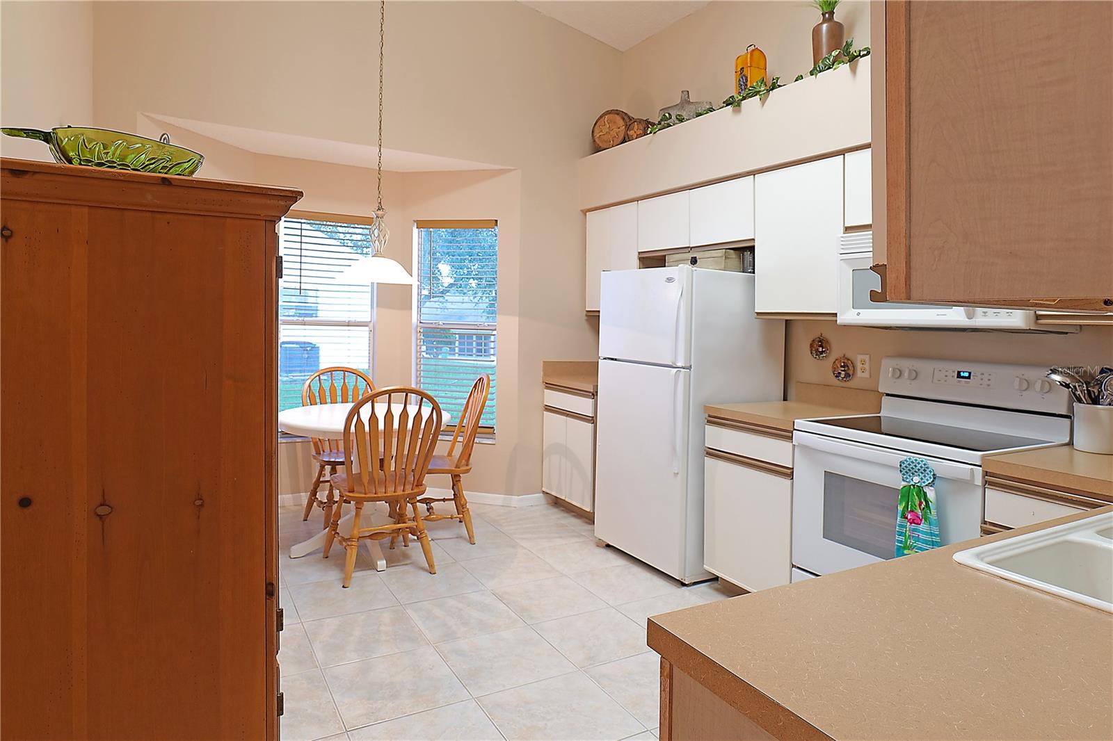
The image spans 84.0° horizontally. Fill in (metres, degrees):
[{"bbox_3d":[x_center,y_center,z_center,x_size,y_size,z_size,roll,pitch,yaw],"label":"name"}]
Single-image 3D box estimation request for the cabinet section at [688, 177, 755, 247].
[{"bbox_3d":[1.073,-0.896,3.602,0.295,0.338,0.501,0,4,-30],"label":"cabinet section"}]

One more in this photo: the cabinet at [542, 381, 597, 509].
[{"bbox_3d":[0.380,0.523,4.439,0.680,0.824,0.607,-2,6,-32],"label":"cabinet"}]

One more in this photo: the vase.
[{"bbox_3d":[1.334,-1.598,3.059,0.170,0.350,0.170,-2,6,-32],"label":"vase"}]

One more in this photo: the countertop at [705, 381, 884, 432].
[{"bbox_3d":[1.189,0.165,3.104,0.690,0.155,0.509,-2,6,-32],"label":"countertop"}]

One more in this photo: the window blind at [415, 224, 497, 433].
[{"bbox_3d":[-0.724,-0.306,4.443,0.634,1.536,0.090,2,5,13],"label":"window blind"}]

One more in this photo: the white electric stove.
[{"bbox_3d":[1.498,0.571,2.585,0.690,1.198,0.765,-2,6,-32],"label":"white electric stove"}]

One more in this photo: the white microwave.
[{"bbox_3d":[1.656,-0.388,2.588,0.410,0.408,0.762,-2,6,-32],"label":"white microwave"}]

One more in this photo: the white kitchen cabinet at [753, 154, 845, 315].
[{"bbox_3d":[1.332,-0.649,3.163,0.343,0.729,0.514,-2,6,-32],"label":"white kitchen cabinet"}]

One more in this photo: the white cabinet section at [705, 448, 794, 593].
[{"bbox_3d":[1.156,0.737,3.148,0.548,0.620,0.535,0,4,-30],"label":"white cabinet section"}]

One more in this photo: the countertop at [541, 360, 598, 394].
[{"bbox_3d":[0.386,0.036,4.388,0.700,0.155,0.617,-2,6,-32],"label":"countertop"}]

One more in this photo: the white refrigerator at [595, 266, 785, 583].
[{"bbox_3d":[0.751,0.251,3.579,0.740,1.630,0.749,-2,6,-32],"label":"white refrigerator"}]

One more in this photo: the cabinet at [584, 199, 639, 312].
[{"bbox_3d":[0.530,-0.779,4.455,0.343,0.729,0.594,-2,6,-32],"label":"cabinet"}]

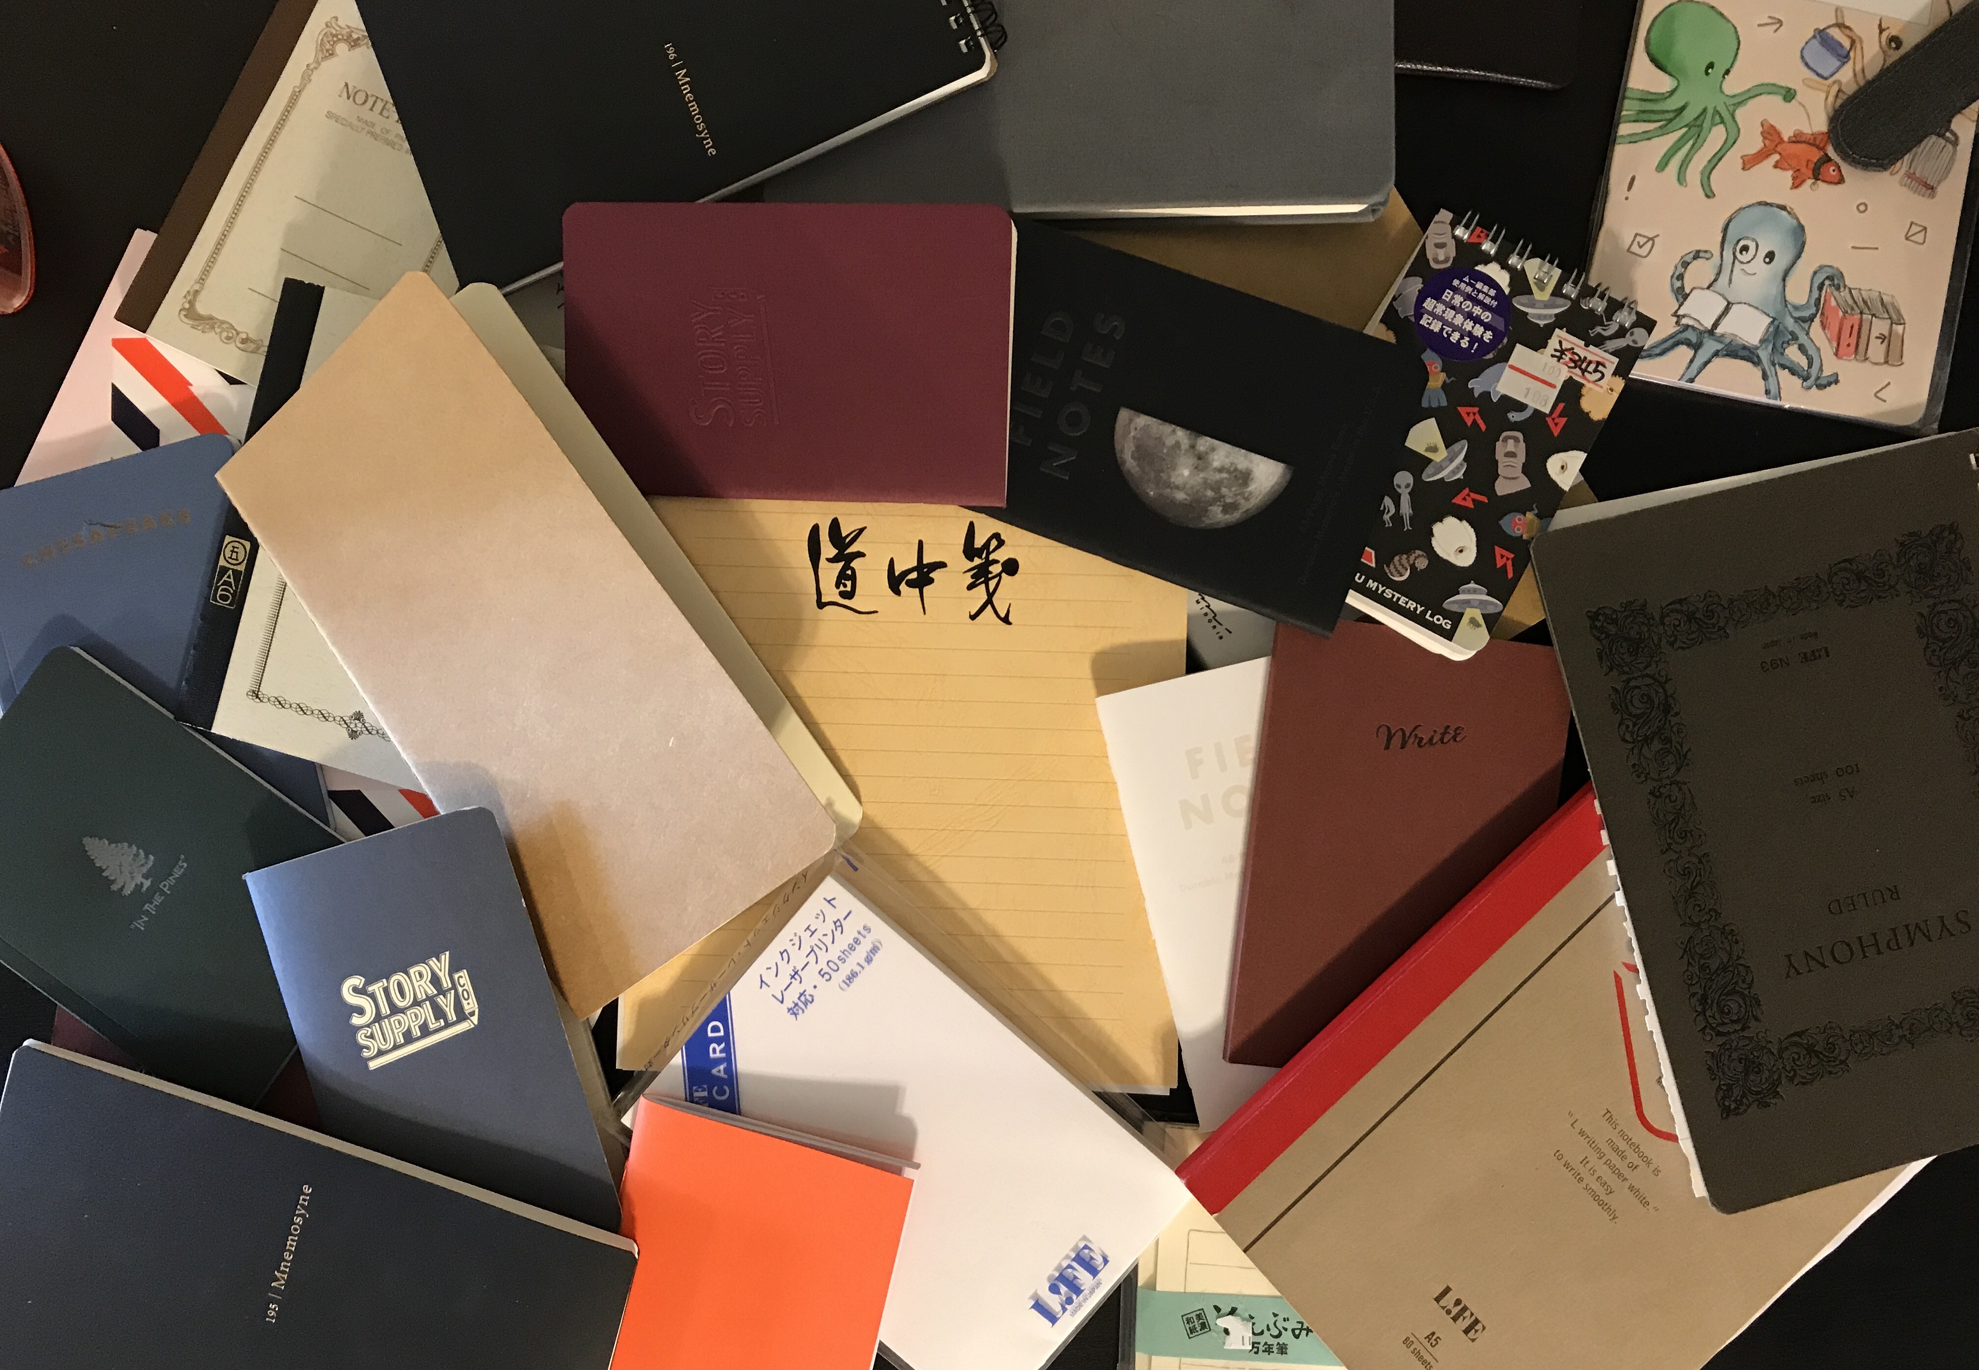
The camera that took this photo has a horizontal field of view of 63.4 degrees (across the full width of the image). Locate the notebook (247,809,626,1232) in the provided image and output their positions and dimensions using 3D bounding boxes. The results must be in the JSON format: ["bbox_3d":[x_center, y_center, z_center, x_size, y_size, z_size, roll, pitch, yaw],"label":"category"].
[{"bbox_3d":[-0.171,0.115,0.499,0.089,0.009,0.140,-17,89,11],"label":"notebook"}]

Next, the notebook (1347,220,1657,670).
[{"bbox_3d":[0.146,-0.079,0.502,0.076,0.012,0.117,27,90,0],"label":"notebook"}]

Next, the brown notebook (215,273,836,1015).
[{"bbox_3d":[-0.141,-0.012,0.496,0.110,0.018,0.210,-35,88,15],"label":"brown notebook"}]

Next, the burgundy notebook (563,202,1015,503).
[{"bbox_3d":[-0.062,-0.102,0.494,0.140,0.007,0.089,2,94,5],"label":"burgundy notebook"}]

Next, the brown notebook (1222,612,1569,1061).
[{"bbox_3d":[0.130,0.054,0.508,0.096,0.009,0.140,6,90,1],"label":"brown notebook"}]

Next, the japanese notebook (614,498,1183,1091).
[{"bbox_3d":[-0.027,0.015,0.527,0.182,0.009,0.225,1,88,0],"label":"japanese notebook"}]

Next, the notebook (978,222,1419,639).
[{"bbox_3d":[0.047,-0.081,0.492,0.140,0.006,0.089,17,91,2],"label":"notebook"}]

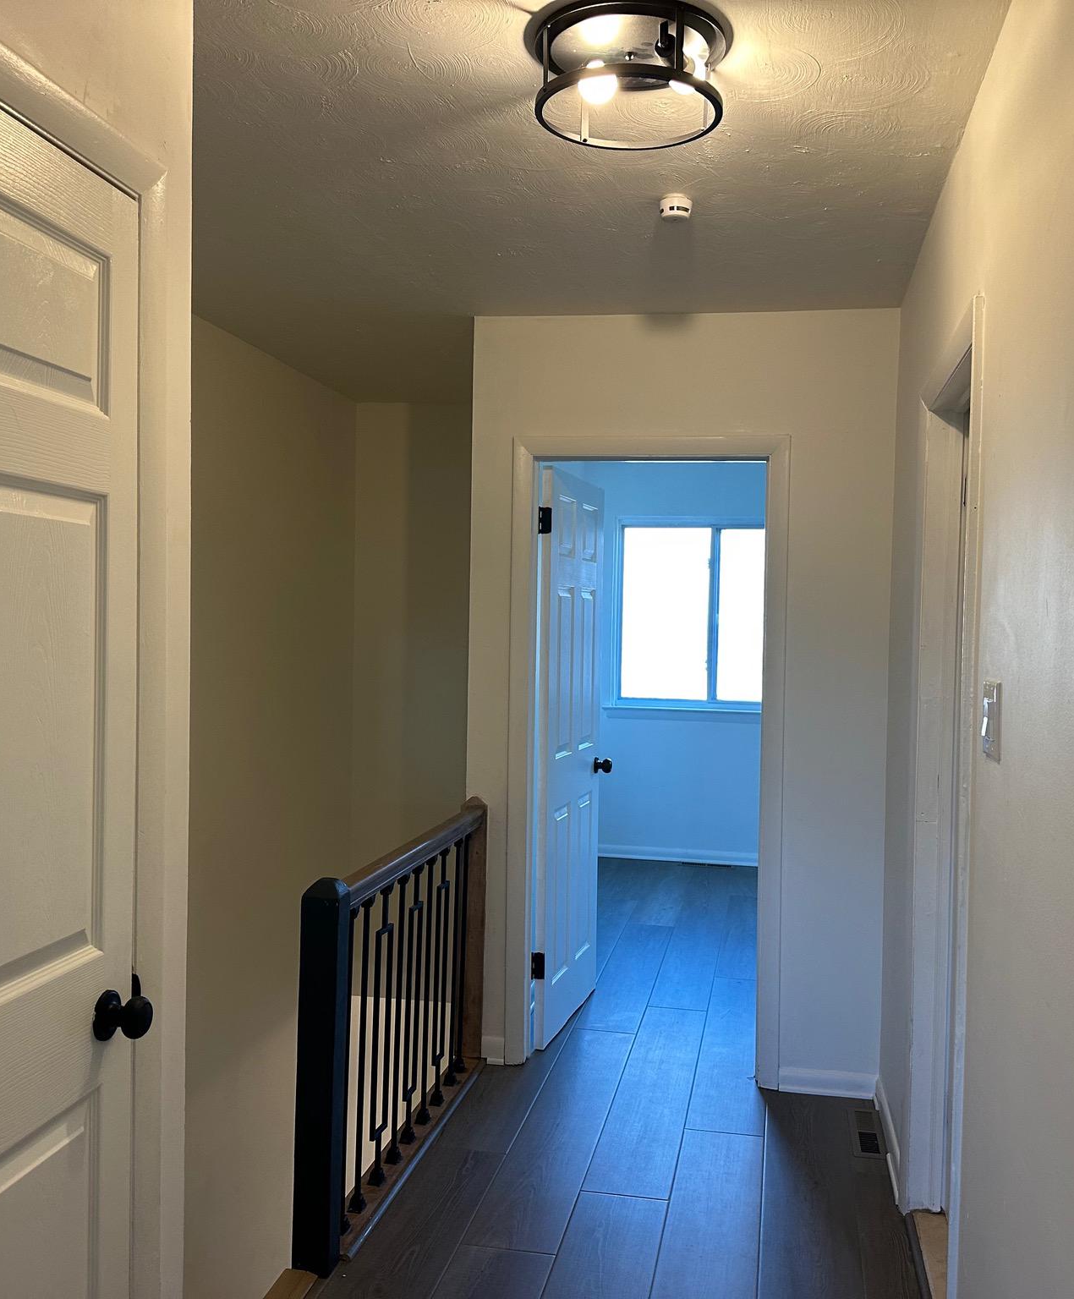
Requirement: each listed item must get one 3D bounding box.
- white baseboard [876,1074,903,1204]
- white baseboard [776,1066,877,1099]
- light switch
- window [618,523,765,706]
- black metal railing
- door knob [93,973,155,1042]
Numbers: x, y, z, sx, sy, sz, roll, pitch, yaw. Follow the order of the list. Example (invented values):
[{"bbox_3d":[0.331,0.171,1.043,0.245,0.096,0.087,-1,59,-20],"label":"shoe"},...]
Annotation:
[{"bbox_3d":[1.013,1.401,3.464,0.019,0.075,0.685,1,2,11],"label":"white baseboard"},{"bbox_3d":[0.930,1.387,3.839,0.303,0.075,0.017,1,2,12],"label":"white baseboard"},{"bbox_3d":[0.708,0.110,1.879,0.011,0.117,0.118,1,2,12],"label":"light switch"},{"bbox_3d":[1.084,-0.202,7.321,1.170,1.120,0.090,1,2,12],"label":"window"},{"bbox_3d":[-0.363,0.964,3.401,0.103,0.905,1.360,1,2,12],"label":"black metal railing"},{"bbox_3d":[-0.558,0.502,1.636,0.065,0.065,0.065,1,2,12],"label":"door knob"}]

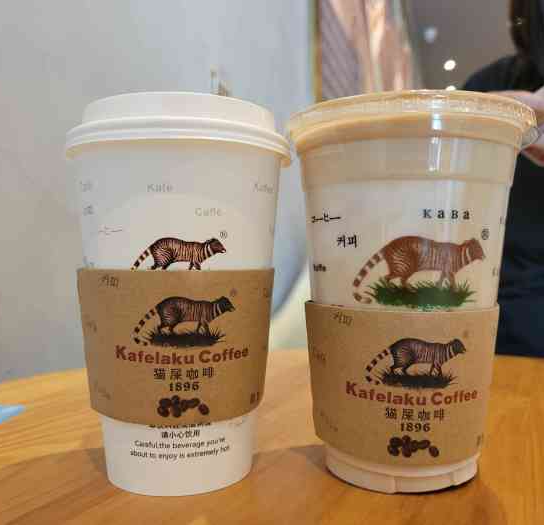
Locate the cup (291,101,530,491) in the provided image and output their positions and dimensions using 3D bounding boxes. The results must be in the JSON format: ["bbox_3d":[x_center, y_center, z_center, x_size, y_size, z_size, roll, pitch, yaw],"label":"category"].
[{"bbox_3d":[0.058,0.014,0.236,0.102,0.151,0.102,1,2,0],"label":"cup"}]

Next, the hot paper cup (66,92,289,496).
[{"bbox_3d":[-0.039,0.013,0.229,0.093,0.150,0.093,1,2,0],"label":"hot paper cup"}]

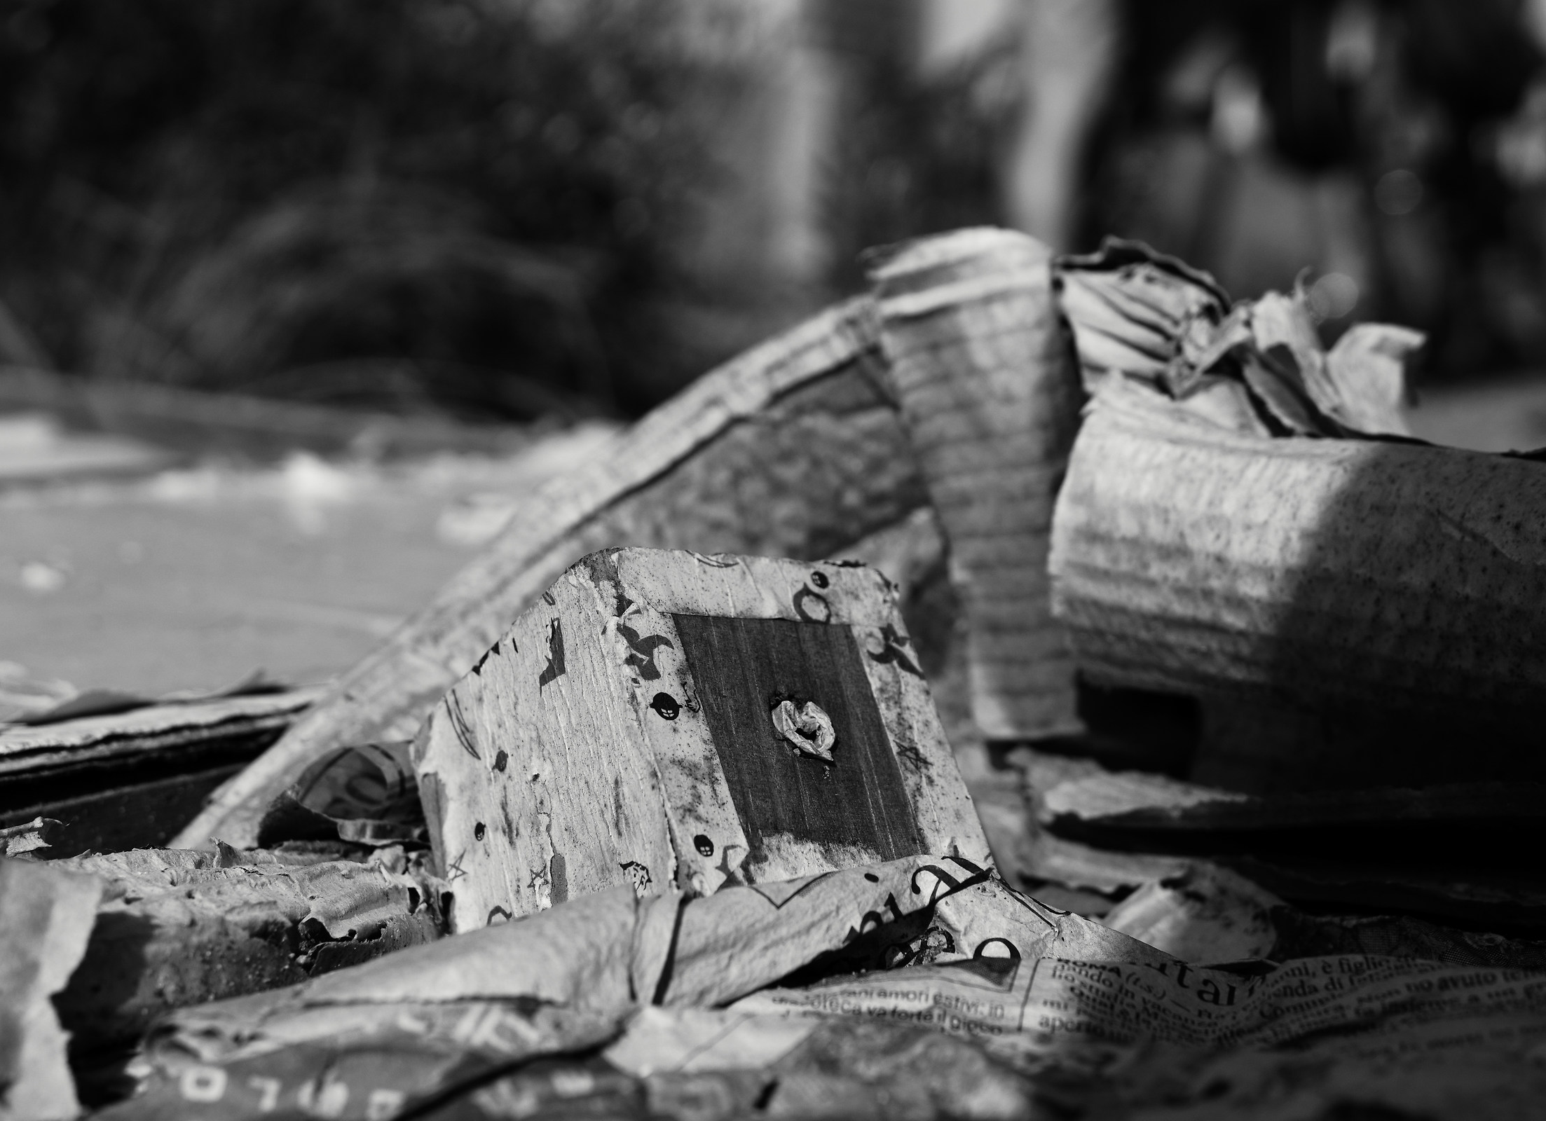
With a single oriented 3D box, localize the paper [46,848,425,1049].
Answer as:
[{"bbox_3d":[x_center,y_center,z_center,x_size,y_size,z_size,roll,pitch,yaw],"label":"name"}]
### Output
[{"bbox_3d":[-0.092,0.066,0.423,0.069,0.027,0.050,0,5,0],"label":"paper"}]

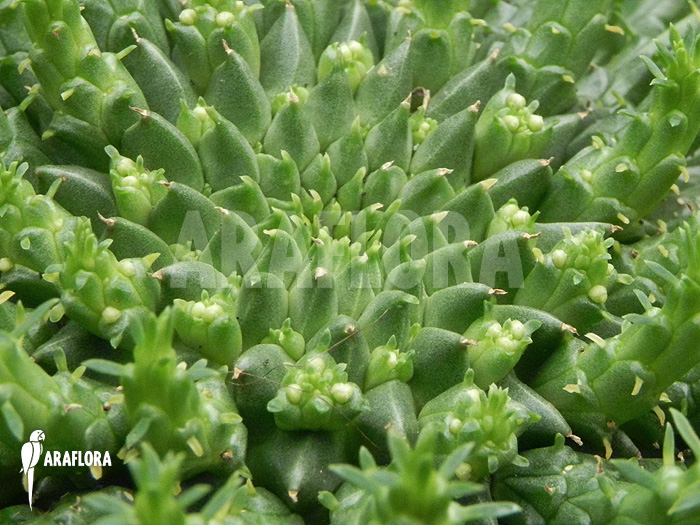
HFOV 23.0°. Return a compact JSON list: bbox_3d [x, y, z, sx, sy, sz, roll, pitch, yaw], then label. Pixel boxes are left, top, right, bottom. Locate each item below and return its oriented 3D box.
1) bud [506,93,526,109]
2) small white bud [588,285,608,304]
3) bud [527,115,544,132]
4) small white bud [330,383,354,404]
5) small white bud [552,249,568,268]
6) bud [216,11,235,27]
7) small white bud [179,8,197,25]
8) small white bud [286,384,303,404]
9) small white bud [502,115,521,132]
[{"bbox_3d":[0.034,-0.033,0.349,0.004,0.003,0.004,0,44,0],"label":"bud"},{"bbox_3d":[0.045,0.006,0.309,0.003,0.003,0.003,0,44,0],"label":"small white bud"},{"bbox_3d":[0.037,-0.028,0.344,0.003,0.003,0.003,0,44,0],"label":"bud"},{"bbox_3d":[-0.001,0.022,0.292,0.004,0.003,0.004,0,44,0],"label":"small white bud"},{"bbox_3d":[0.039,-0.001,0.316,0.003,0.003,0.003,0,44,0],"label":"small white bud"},{"bbox_3d":[-0.027,-0.052,0.369,0.004,0.004,0.004,0,44,0],"label":"bud"},{"bbox_3d":[-0.035,-0.053,0.370,0.004,0.004,0.004,0,44,0],"label":"small white bud"},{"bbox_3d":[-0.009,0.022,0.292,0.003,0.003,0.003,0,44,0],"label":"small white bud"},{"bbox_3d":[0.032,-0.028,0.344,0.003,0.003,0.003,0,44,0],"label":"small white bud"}]

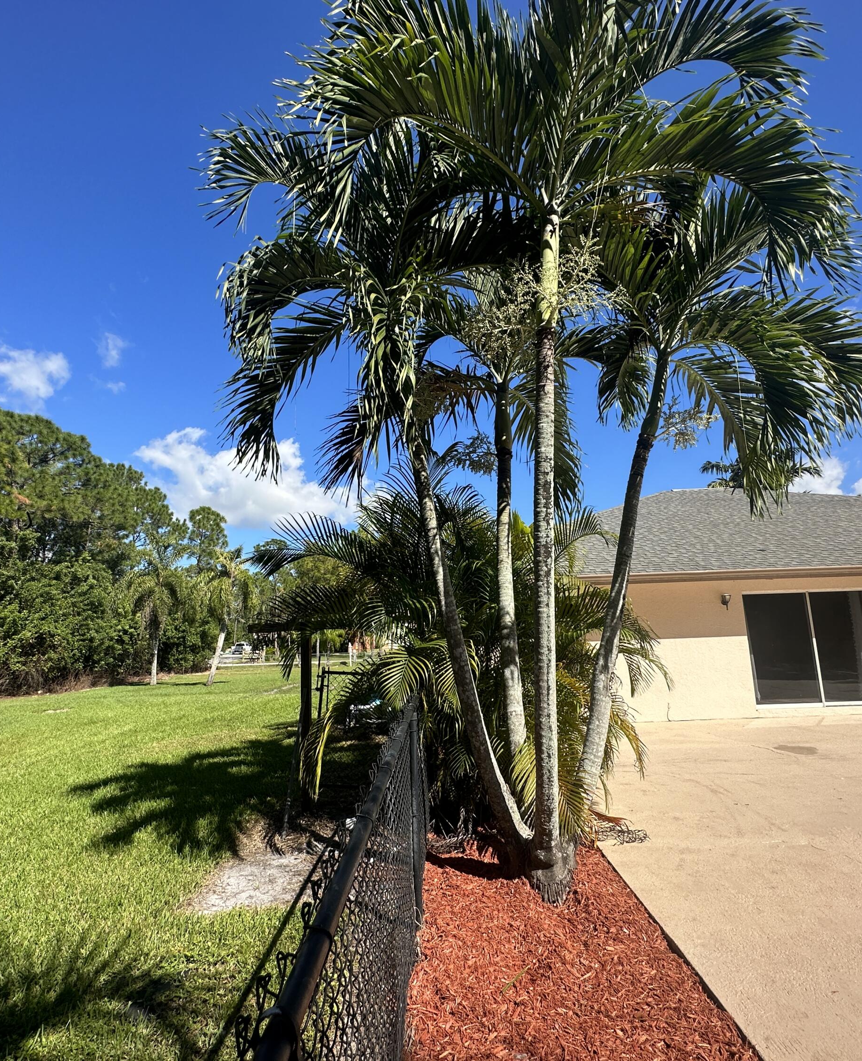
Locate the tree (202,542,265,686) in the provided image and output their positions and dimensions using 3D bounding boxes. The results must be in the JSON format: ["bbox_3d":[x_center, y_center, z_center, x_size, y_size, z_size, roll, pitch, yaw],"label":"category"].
[{"bbox_3d":[-8.344,3.440,24.183,2.628,5.989,2.628,-2,-11,0],"label":"tree"}]

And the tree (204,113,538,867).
[{"bbox_3d":[-0.445,-0.523,4.588,2.800,5.800,2.400,-2,-11,0],"label":"tree"}]

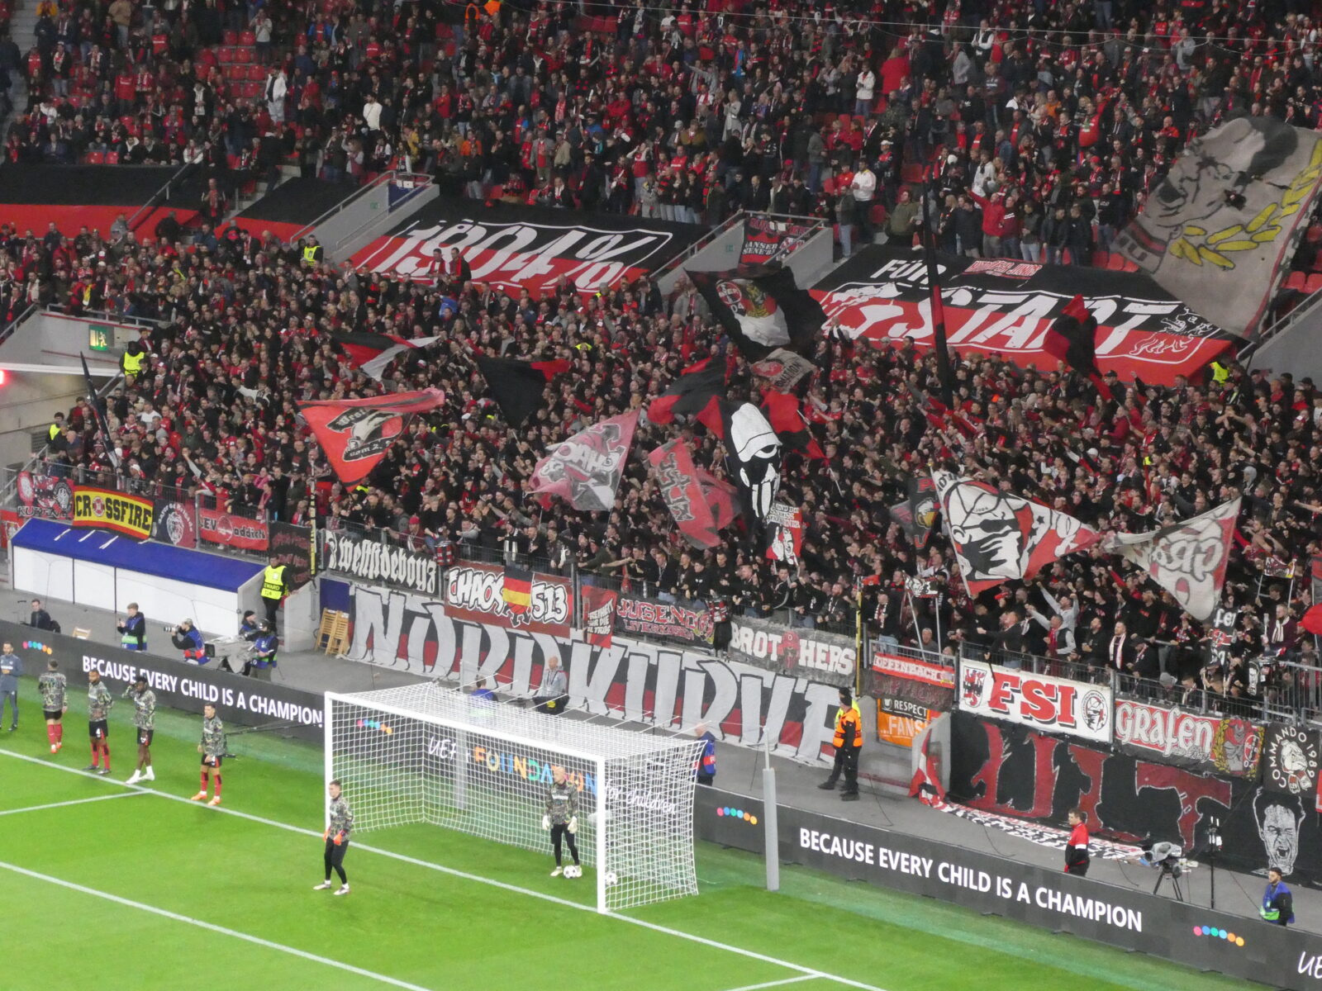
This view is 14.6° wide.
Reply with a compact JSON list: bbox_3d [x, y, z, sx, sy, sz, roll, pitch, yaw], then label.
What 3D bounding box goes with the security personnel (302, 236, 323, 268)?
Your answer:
[{"bbox_3d":[-8.230,-5.274,121.811,0.550,1.780,0.380,5,9,31],"label":"security personnel"}]

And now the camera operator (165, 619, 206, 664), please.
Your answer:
[{"bbox_3d":[-9.454,3.151,102.857,0.850,1.300,0.570,-6,10,-34],"label":"camera operator"}]

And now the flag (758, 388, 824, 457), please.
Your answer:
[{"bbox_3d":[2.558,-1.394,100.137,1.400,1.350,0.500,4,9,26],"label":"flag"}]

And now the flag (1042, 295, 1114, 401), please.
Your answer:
[{"bbox_3d":[7.873,-2.780,97.400,1.300,1.950,0.600,3,8,19],"label":"flag"}]

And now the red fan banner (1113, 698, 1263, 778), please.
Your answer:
[{"bbox_3d":[8.940,4.107,87.423,0.070,0.840,3.420,-7,11,-39],"label":"red fan banner"}]

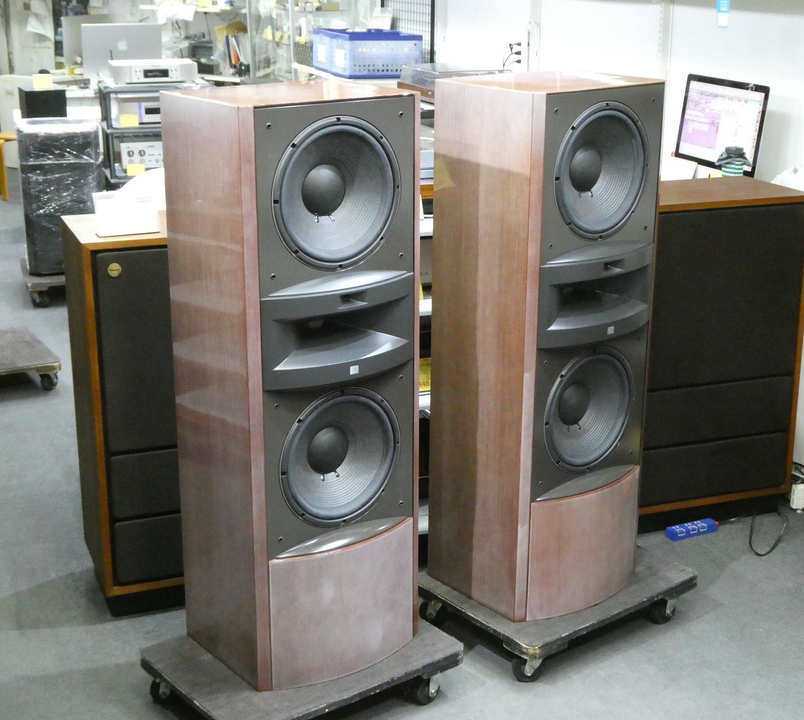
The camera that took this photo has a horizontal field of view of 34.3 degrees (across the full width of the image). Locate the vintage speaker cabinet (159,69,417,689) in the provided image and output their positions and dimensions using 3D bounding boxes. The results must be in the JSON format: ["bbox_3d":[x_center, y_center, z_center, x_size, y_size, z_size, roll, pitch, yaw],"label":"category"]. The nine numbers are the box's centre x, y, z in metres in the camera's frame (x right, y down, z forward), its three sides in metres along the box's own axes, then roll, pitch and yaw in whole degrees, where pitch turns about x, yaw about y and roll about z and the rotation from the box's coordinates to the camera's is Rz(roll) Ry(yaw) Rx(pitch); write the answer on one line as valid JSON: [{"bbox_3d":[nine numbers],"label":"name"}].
[{"bbox_3d":[-0.210,0.053,2.822,0.430,1.233,0.376,-13,21,-36],"label":"vintage speaker cabinet"}]

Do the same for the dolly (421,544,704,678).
[{"bbox_3d":[0.390,0.612,3.326,0.605,0.129,0.454,-13,22,-37],"label":"dolly"}]

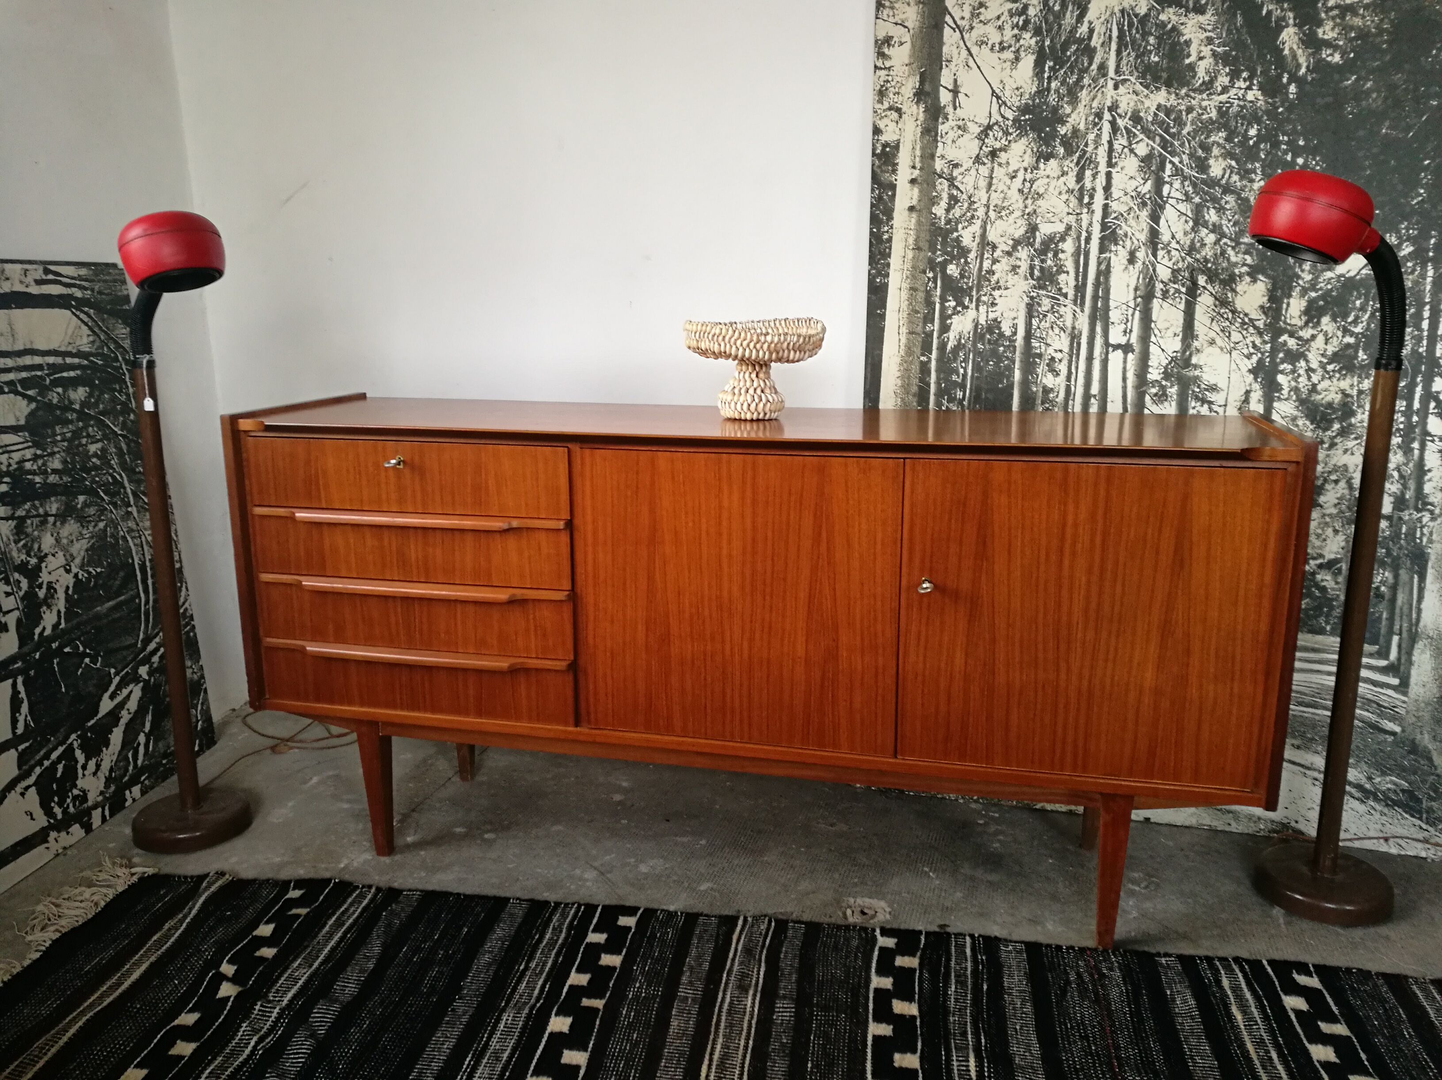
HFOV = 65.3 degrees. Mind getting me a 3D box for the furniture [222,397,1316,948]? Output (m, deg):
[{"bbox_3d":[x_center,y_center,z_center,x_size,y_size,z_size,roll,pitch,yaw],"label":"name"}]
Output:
[{"bbox_3d":[0.031,0.192,2.078,1.770,0.848,0.446,3,12,14],"label":"furniture"}]

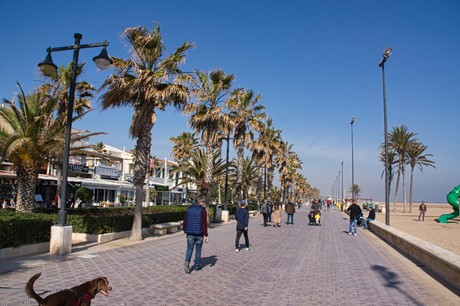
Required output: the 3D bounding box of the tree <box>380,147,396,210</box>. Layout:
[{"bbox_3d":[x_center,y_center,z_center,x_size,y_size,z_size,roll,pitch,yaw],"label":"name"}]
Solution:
[{"bbox_3d":[25.574,4.300,55.680,3.100,10.490,3.100,-1,-8,15],"label":"tree"}]

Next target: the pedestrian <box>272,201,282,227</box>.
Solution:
[{"bbox_3d":[3.015,3.843,21.846,0.550,1.650,0.420,0,-8,14],"label":"pedestrian"}]

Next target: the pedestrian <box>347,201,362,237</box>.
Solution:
[{"bbox_3d":[6.342,3.323,17.685,0.660,1.760,0.420,-1,-8,20],"label":"pedestrian"}]

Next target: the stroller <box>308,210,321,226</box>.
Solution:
[{"bbox_3d":[5.872,4.516,23.962,0.720,1.000,0.900,0,-8,14],"label":"stroller"}]

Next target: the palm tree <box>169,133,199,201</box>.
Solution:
[{"bbox_3d":[-4.163,2.067,33.325,2.750,7.800,2.750,-1,-8,16],"label":"palm tree"}]

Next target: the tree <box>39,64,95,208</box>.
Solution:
[{"bbox_3d":[-10.821,-0.818,22.677,3.600,10.447,3.600,-1,-8,15],"label":"tree"}]

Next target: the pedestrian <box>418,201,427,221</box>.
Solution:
[{"bbox_3d":[17.687,5.368,31.699,0.580,1.760,0.420,-3,-9,29],"label":"pedestrian"}]

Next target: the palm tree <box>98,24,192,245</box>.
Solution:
[{"bbox_3d":[-3.647,-1.023,14.430,3.750,9.056,3.750,-1,-8,15],"label":"palm tree"}]

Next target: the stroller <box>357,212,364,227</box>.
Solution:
[{"bbox_3d":[8.965,4.490,23.721,0.580,1.020,0.900,5,-9,-29],"label":"stroller"}]

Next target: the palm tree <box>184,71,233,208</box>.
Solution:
[{"bbox_3d":[-1.306,-0.459,22.008,3.450,10.015,3.450,-1,-8,15],"label":"palm tree"}]

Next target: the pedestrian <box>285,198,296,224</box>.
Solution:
[{"bbox_3d":[4.251,4.132,24.214,0.640,1.750,0.430,0,-8,14],"label":"pedestrian"}]

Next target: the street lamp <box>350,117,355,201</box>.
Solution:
[{"bbox_3d":[13.023,1.522,36.544,0.420,10.400,1.200,-1,-8,16],"label":"street lamp"}]

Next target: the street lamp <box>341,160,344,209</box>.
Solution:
[{"bbox_3d":[18.291,5.404,56.118,0.400,8.000,1.000,-1,-8,16],"label":"street lamp"}]

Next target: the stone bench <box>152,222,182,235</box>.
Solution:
[{"bbox_3d":[-2.785,3.545,16.111,0.650,0.450,2.200,-1,-8,16],"label":"stone bench"}]

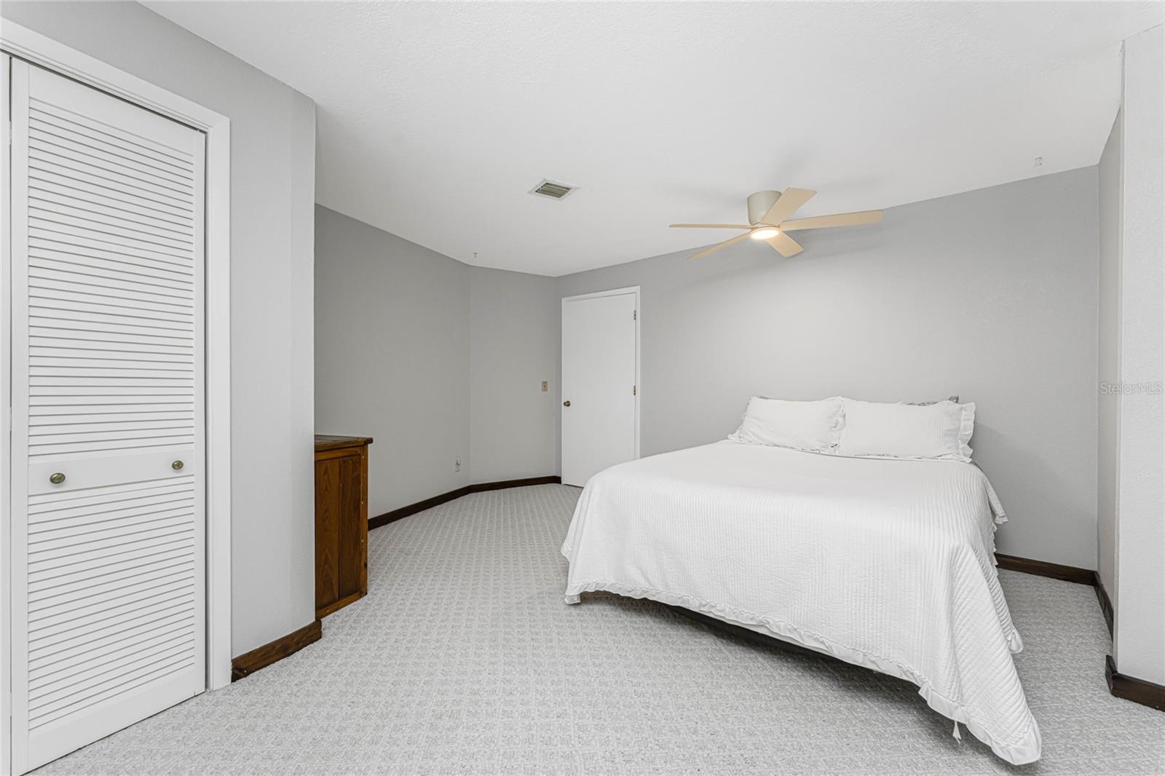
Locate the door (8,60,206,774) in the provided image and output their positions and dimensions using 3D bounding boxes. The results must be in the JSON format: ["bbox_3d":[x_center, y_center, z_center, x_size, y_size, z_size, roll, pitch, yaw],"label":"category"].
[{"bbox_3d":[-1.500,0.081,1.467,0.035,2.018,0.444,0,0,32],"label":"door"}]

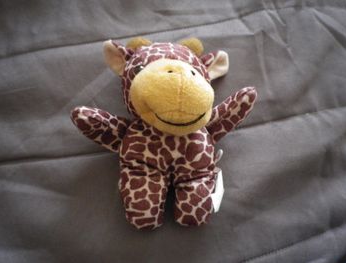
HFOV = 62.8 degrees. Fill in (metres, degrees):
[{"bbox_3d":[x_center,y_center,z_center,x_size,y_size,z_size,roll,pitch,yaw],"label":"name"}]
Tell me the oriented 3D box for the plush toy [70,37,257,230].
[{"bbox_3d":[-0.008,-0.002,0.256,0.172,0.082,0.170,-2,81,-2],"label":"plush toy"}]

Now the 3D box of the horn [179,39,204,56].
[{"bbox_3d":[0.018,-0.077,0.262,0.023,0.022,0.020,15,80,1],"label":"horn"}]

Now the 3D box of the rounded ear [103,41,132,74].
[{"bbox_3d":[-0.051,-0.070,0.264,0.024,0.017,0.030,-16,80,6],"label":"rounded ear"}]

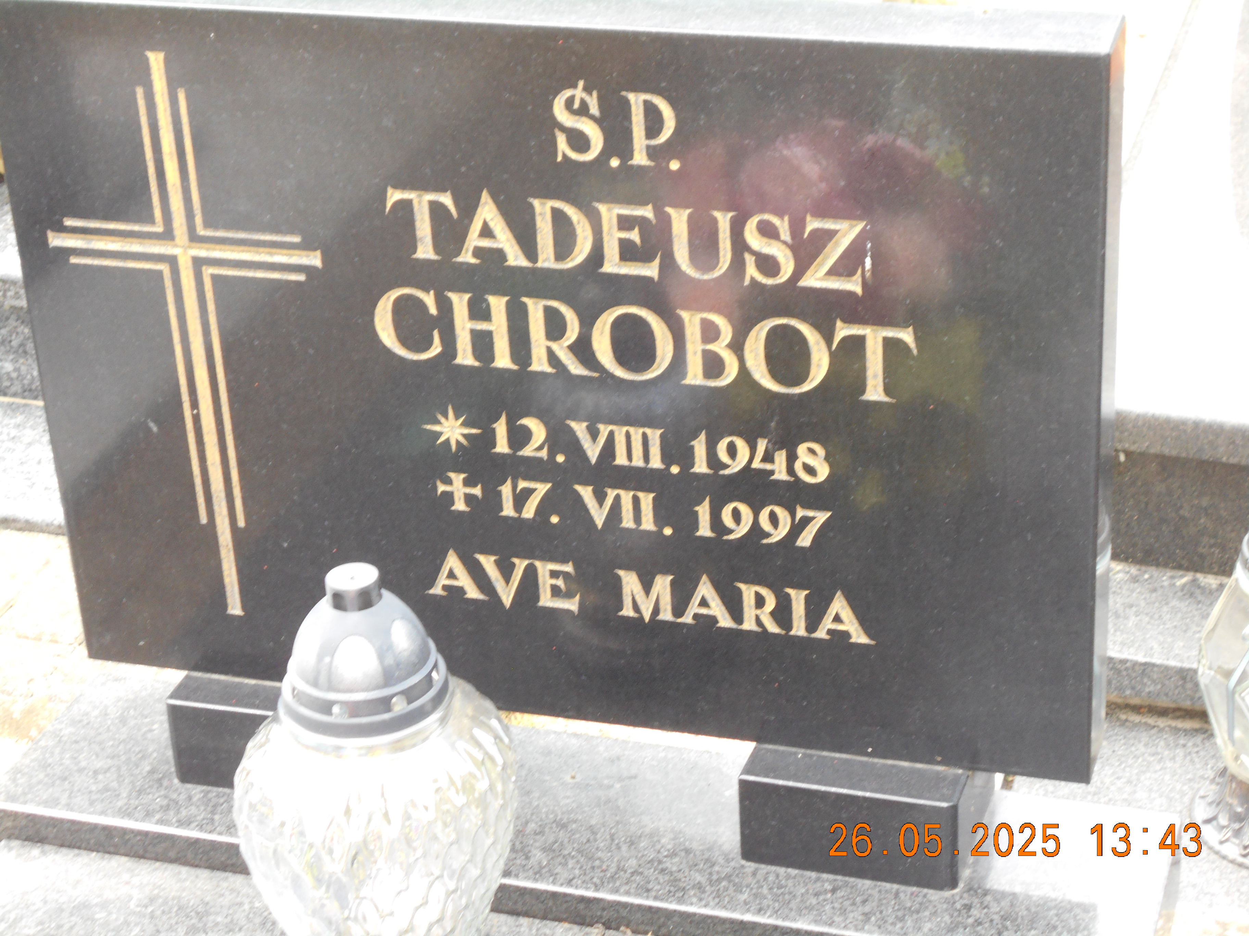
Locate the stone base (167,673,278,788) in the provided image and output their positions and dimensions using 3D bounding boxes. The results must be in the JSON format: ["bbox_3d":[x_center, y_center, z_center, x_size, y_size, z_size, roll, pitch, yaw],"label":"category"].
[{"bbox_3d":[-0.220,0.165,1.867,0.138,0.066,0.115,6,29,17],"label":"stone base"}]

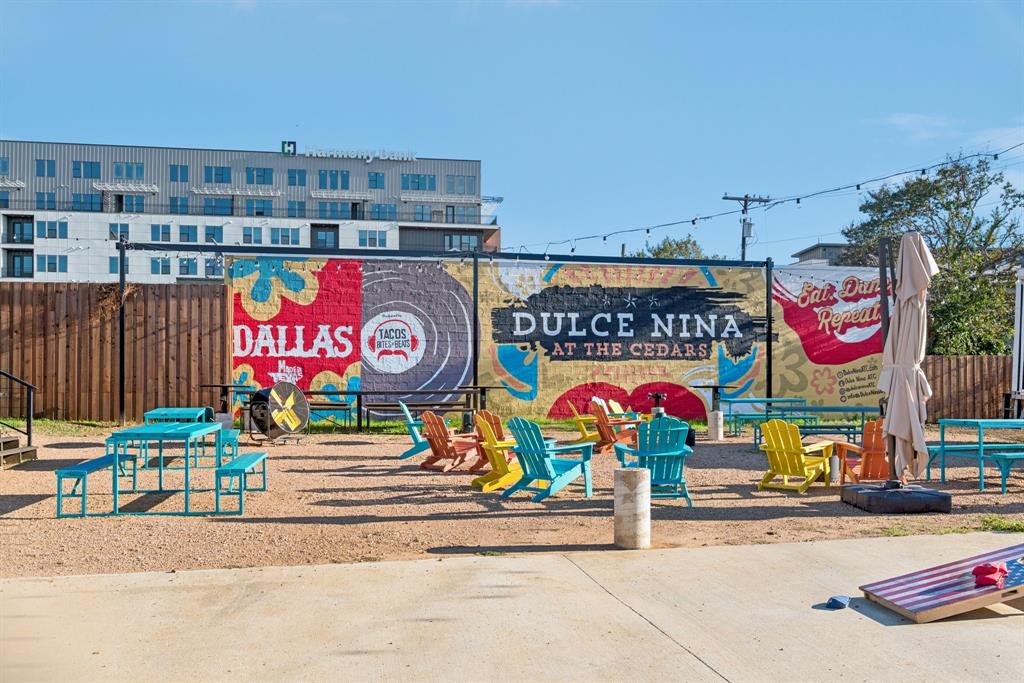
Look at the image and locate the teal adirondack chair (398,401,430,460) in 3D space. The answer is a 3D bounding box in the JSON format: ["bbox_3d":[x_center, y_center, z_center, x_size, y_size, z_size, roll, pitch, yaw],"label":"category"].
[{"bbox_3d":[-1.358,1.412,13.517,0.830,0.910,0.750,0,-2,7],"label":"teal adirondack chair"}]

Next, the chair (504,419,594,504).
[{"bbox_3d":[0.392,1.247,9.318,0.859,0.882,0.735,2,-3,-38],"label":"chair"}]

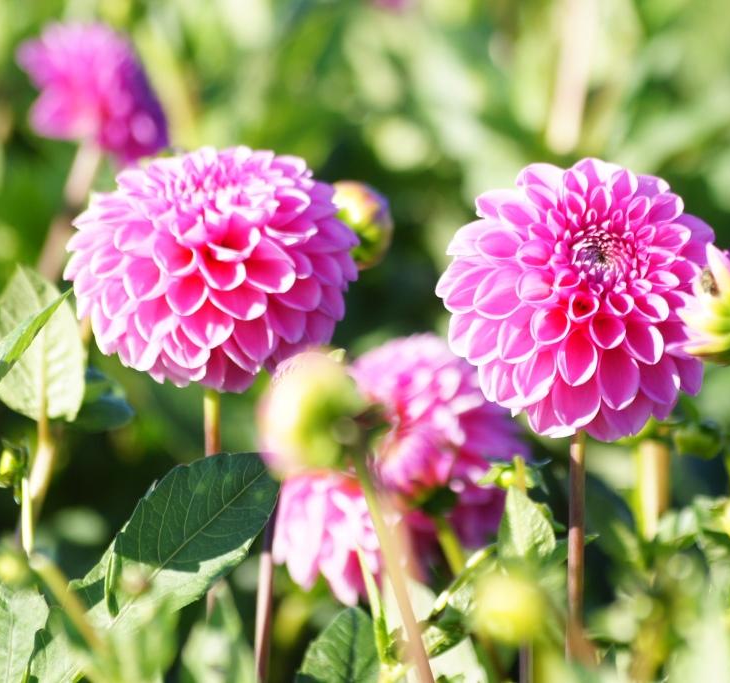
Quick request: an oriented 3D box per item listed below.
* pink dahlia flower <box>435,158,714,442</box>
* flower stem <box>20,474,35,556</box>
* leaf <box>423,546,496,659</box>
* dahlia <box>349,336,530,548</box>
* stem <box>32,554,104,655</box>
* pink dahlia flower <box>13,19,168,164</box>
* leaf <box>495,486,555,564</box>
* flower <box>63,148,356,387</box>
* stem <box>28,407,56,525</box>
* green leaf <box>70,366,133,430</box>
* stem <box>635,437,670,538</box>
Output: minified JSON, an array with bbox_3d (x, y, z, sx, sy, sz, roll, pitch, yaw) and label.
[{"bbox_3d":[0.081,-0.016,3.300,0.108,0.108,0.065,-2,-22,-13],"label":"pink dahlia flower"},{"bbox_3d":[-0.131,0.067,3.300,0.004,0.032,0.004,0,10,0],"label":"flower stem"},{"bbox_3d":[0.034,0.093,3.050,0.026,0.040,0.022,1,7,7],"label":"leaf"},{"bbox_3d":[0.033,0.044,3.680,0.078,0.088,0.060,0,18,0],"label":"dahlia"},{"bbox_3d":[-0.099,0.088,2.850,0.005,0.038,0.005,-32,6,0],"label":"stem"},{"bbox_3d":[-0.136,-0.124,4.250,0.073,0.074,0.055,6,21,30],"label":"pink dahlia flower"},{"bbox_3d":[0.062,0.071,3.290,0.023,0.030,0.012,0,10,0],"label":"leaf"},{"bbox_3d":[-0.059,-0.028,3.300,0.112,0.080,0.105,0,49,-3],"label":"flower"},{"bbox_3d":[-0.124,0.047,3.250,0.006,0.043,0.005,3,7,0],"label":"stem"},{"bbox_3d":[-0.103,0.022,3.300,0.026,0.025,0.020,0,7,0],"label":"green leaf"},{"bbox_3d":[0.113,0.058,3.350,0.012,0.039,0.012,1,7,0],"label":"stem"}]

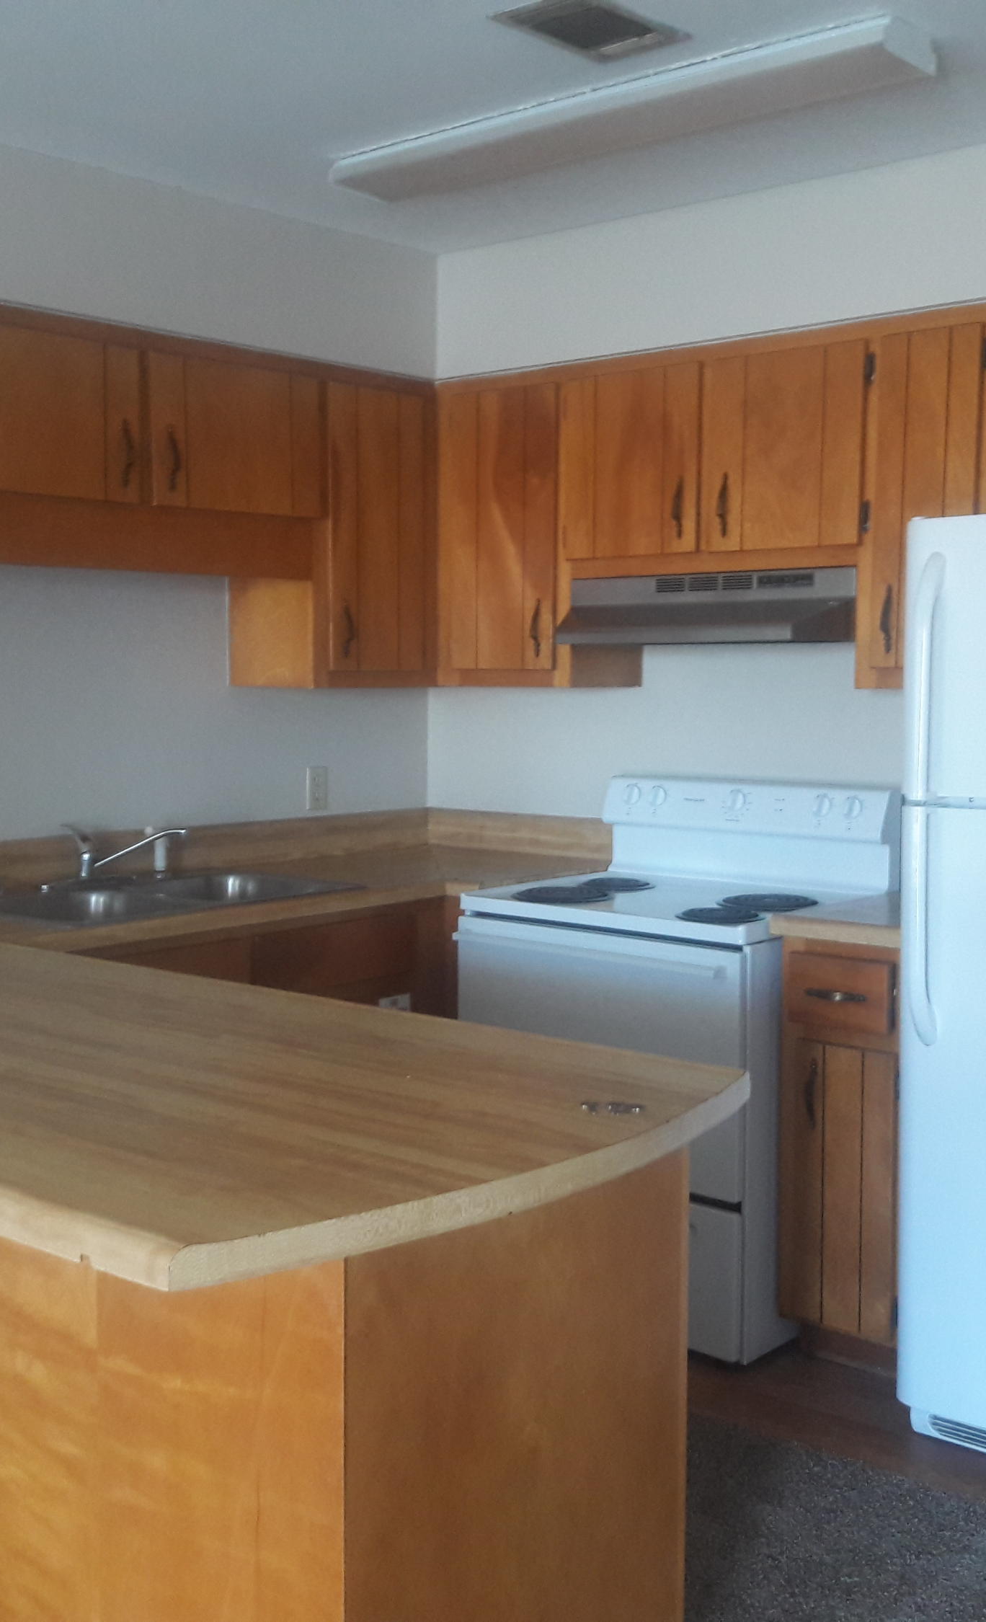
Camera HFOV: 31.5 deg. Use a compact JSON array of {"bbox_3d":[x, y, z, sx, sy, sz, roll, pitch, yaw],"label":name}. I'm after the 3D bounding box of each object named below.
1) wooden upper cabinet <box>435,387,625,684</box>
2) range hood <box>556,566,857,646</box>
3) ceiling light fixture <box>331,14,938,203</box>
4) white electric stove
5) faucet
[{"bbox_3d":[0.110,-0.698,4.423,0.442,0.768,0.315,4,6,40],"label":"wooden upper cabinet"},{"bbox_3d":[0.529,-0.462,4.003,0.761,0.156,0.445,4,6,40],"label":"range hood"},{"bbox_3d":[0.194,-1.250,3.155,1.207,0.069,0.188,4,6,40],"label":"ceiling light fixture"},{"bbox_3d":[0.423,0.524,3.959,0.759,1.150,0.710,4,6,40],"label":"white electric stove"},{"bbox_3d":[-0.823,0.095,3.916,0.280,0.135,0.060,0,4,-3],"label":"faucet"}]

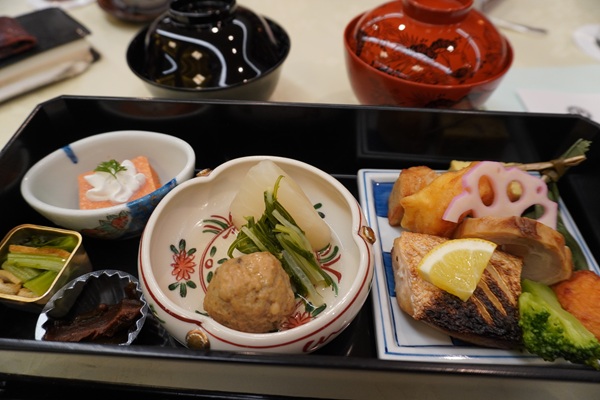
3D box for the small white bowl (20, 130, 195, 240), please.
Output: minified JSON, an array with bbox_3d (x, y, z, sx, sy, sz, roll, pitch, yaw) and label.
[{"bbox_3d":[-0.112,-0.005,0.253,0.097,0.043,0.070,-9,49,-9],"label":"small white bowl"}]

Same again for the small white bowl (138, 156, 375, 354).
[{"bbox_3d":[-0.021,0.032,0.218,0.118,0.049,0.118,1,48,-1],"label":"small white bowl"}]

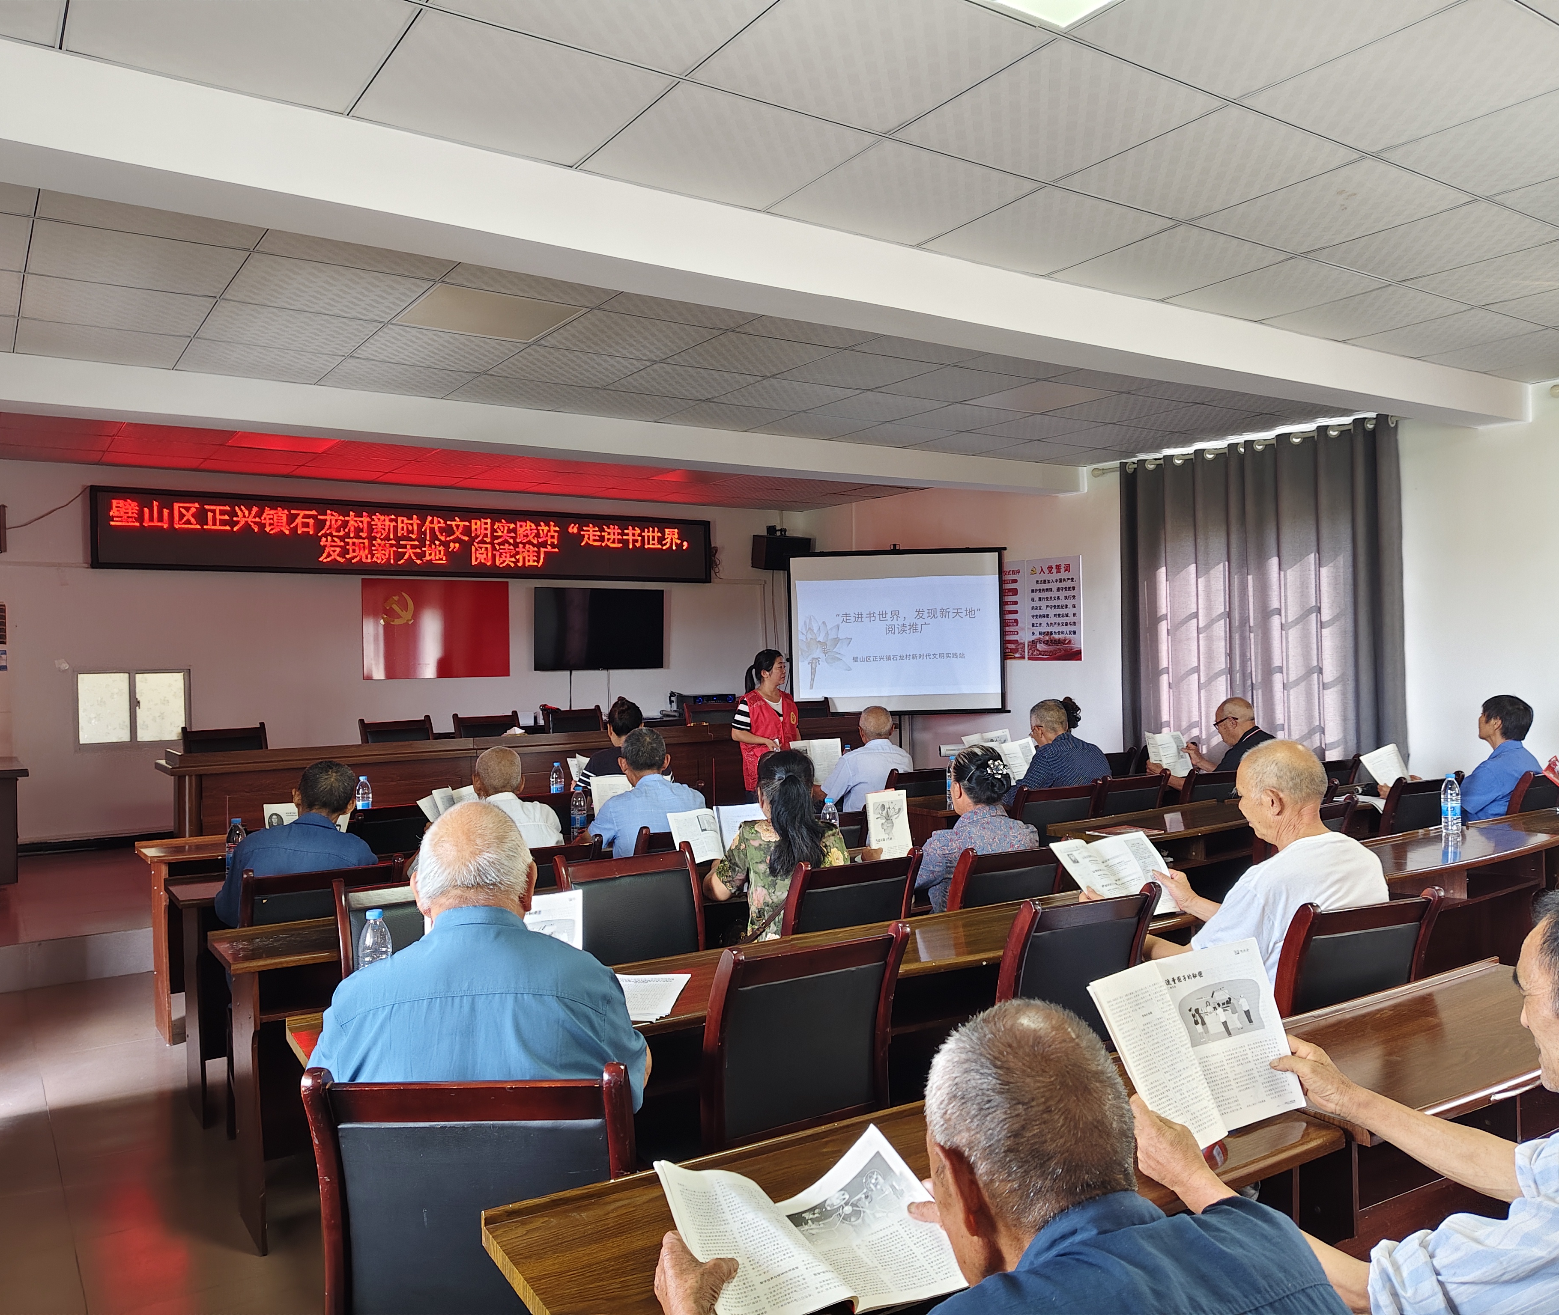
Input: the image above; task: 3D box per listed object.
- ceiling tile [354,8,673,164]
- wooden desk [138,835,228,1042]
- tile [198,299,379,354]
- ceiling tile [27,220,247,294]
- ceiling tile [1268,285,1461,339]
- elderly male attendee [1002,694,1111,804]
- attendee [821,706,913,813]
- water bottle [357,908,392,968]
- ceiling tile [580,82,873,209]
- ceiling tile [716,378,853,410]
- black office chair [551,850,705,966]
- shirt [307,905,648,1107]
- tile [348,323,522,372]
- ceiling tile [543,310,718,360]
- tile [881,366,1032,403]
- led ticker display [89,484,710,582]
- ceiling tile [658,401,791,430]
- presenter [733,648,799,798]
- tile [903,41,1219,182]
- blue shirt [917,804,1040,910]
[{"bbox_3d":[-0.633,-1.327,2.864,0.595,0.015,0.579,-1,0,-34],"label":"ceiling tile"},{"bbox_3d":[-2.055,1.140,5.230,1.200,0.770,0.400,-1,0,-34],"label":"wooden desk"},{"bbox_3d":[-1.971,-1.316,4.894,0.605,0.020,0.605,-1,0,-34],"label":"tile"},{"bbox_3d":[-2.134,-1.315,4.052,0.605,0.020,0.605,-1,0,-34],"label":"ceiling tile"},{"bbox_3d":[2.392,-1.399,4.953,0.609,0.015,0.596,-1,0,-34],"label":"ceiling tile"},{"bbox_3d":[1.216,0.805,5.598,0.500,1.200,0.700,-1,0,-38],"label":"elderly male attendee"},{"bbox_3d":[0.425,0.835,6.205,0.480,1.180,0.700,-1,0,-32],"label":"attendee"},{"bbox_3d":[-0.794,0.606,2.392,0.065,0.225,0.065,-1,0,-34],"label":"water bottle"},{"bbox_3d":[-0.145,-1.402,3.355,0.618,0.020,0.599,-1,0,-34],"label":"ceiling tile"},{"bbox_3d":[0.047,-1.356,6.229,0.601,0.020,0.601,-1,0,-34],"label":"ceiling tile"},{"bbox_3d":[-0.554,1.030,3.756,0.470,0.900,0.550,-1,0,-30],"label":"black office chair"},{"bbox_3d":[-0.451,0.666,1.866,0.510,0.580,0.360,-1,0,-12],"label":"shirt"},{"bbox_3d":[-1.469,-1.325,5.233,0.605,0.020,0.605,-1,0,-34],"label":"tile"},{"bbox_3d":[-0.651,-1.391,5.237,0.618,0.020,0.618,-1,0,-34],"label":"ceiling tile"},{"bbox_3d":[0.912,-1.415,6.284,0.618,0.020,0.618,-1,0,-34],"label":"tile"},{"bbox_3d":[-2.591,-0.890,9.357,4.730,0.540,0.100,-1,0,-34],"label":"led ticker display"},{"bbox_3d":[-0.291,-1.347,6.765,0.609,0.015,0.577,-1,0,-34],"label":"ceiling tile"},{"bbox_3d":[-0.068,0.714,7.240,0.420,1.537,0.290,-1,0,-38],"label":"presenter"},{"bbox_3d":[0.705,-1.376,3.096,0.609,0.015,0.609,-1,0,-34],"label":"tile"},{"bbox_3d":[0.636,0.759,3.969,0.440,0.560,0.340,-1,0,-34],"label":"blue shirt"}]

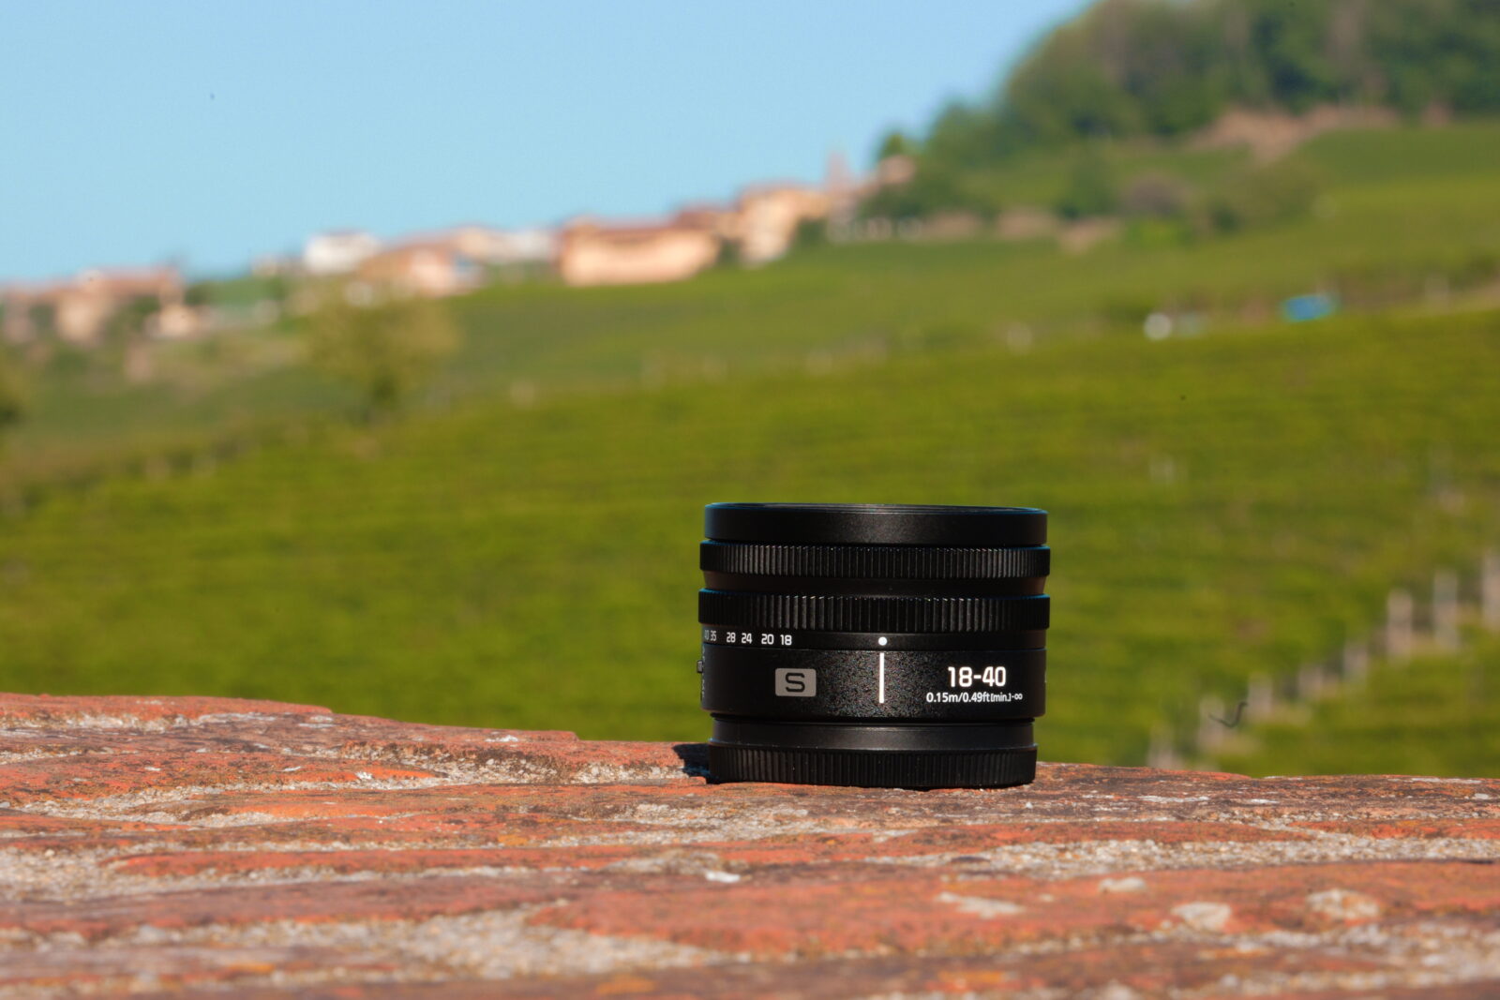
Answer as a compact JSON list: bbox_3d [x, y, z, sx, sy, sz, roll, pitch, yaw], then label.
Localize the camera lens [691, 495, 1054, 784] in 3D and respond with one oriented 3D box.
[{"bbox_3d":[0.024,0.028,1.605,0.068,0.052,0.068,1,1,-2],"label":"camera lens"}]

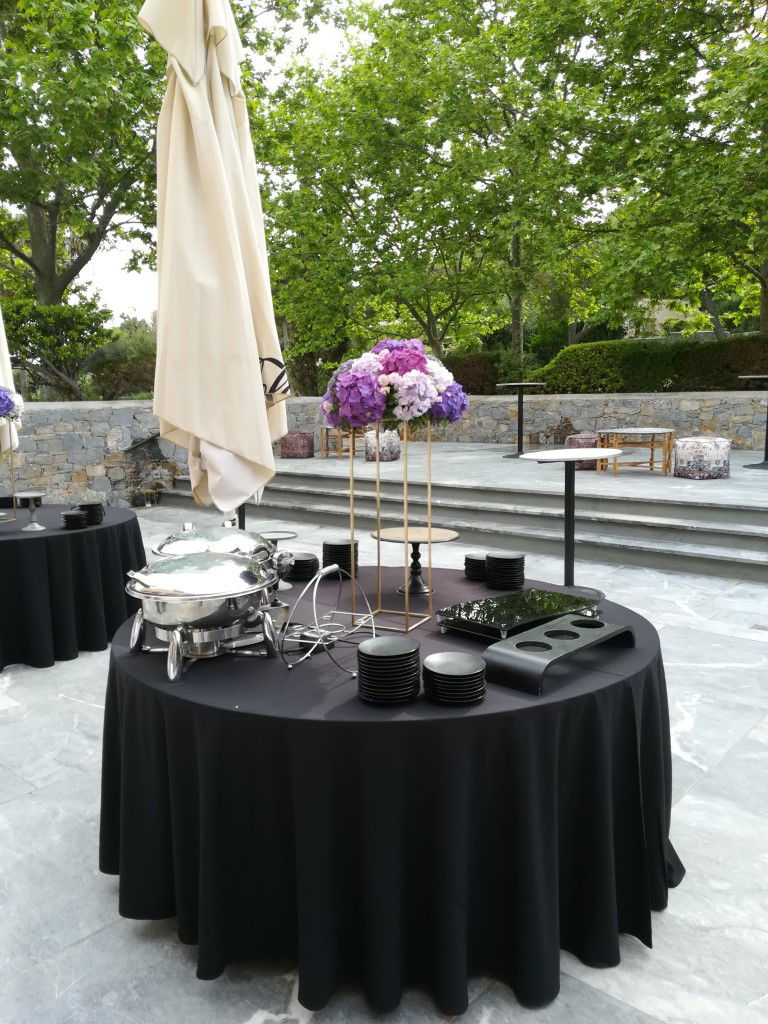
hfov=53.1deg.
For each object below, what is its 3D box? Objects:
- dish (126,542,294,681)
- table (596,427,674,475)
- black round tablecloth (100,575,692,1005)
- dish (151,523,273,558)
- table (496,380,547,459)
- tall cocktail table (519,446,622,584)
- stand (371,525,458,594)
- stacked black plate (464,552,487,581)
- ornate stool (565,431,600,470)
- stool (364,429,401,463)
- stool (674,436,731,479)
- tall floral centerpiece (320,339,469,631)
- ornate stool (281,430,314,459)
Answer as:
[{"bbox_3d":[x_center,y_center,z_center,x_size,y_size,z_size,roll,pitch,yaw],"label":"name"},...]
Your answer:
[{"bbox_3d":[-0.522,0.275,2.373,0.520,0.320,0.460,-6,10,-30],"label":"dish"},{"bbox_3d":[3.058,-0.725,9.313,0.950,0.520,0.950,1,9,18],"label":"table"},{"bbox_3d":[0.007,0.753,2.767,1.920,0.750,1.900,-1,9,0],"label":"black round tablecloth"},{"bbox_3d":[-0.618,0.203,2.853,0.490,0.310,0.450,-1,8,0],"label":"dish"},{"bbox_3d":[2.099,-1.392,11.772,0.780,1.100,0.780,0,8,10],"label":"table"},{"bbox_3d":[1.365,0.105,5.620,0.740,1.070,0.740,-1,9,0],"label":"tall cocktail table"},{"bbox_3d":[0.124,0.203,3.019,0.350,0.232,0.350,-1,8,2],"label":"stand"},{"bbox_3d":[0.423,0.234,3.260,0.163,0.090,0.163,0,8,7],"label":"stacked black plate"},{"bbox_3d":[2.507,-0.746,9.502,0.510,0.410,0.510,0,9,5],"label":"ornate stool"},{"bbox_3d":[-0.020,-1.019,11.768,0.460,0.450,0.460,1,8,13],"label":"stool"},{"bbox_3d":[3.460,-0.582,8.330,0.500,0.410,0.500,7,12,41],"label":"stool"},{"bbox_3d":[0.043,-0.094,2.643,0.490,0.960,0.480,4,10,30],"label":"tall floral centerpiece"},{"bbox_3d":[-1.357,-1.064,12.063,0.510,0.410,0.510,-1,9,0],"label":"ornate stool"}]

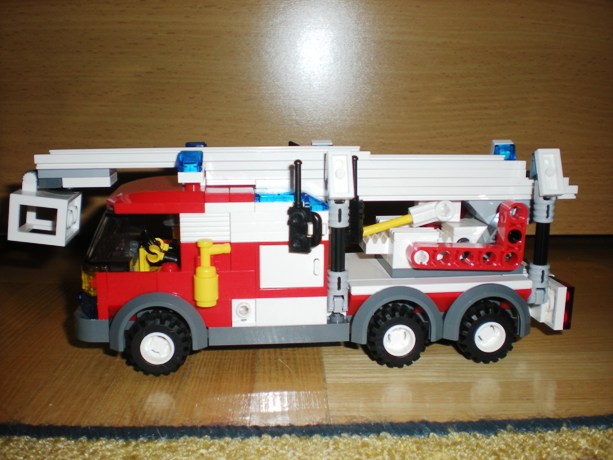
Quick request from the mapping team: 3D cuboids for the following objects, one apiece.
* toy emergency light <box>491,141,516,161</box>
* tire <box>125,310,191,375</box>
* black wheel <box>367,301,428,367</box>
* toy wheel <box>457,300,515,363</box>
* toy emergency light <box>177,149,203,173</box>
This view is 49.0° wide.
[{"bbox_3d":[0.079,-0.031,0.267,0.008,0.008,0.007,-1,10,-7],"label":"toy emergency light"},{"bbox_3d":[-0.049,0.038,0.223,0.021,0.021,0.012,-1,10,-7],"label":"tire"},{"bbox_3d":[0.031,0.036,0.233,0.021,0.021,0.012,-1,10,-7],"label":"black wheel"},{"bbox_3d":[0.062,0.036,0.237,0.021,0.021,0.012,-1,10,-7],"label":"toy wheel"},{"bbox_3d":[-0.037,-0.022,0.217,0.008,0.007,0.008,-1,10,-7],"label":"toy emergency light"}]

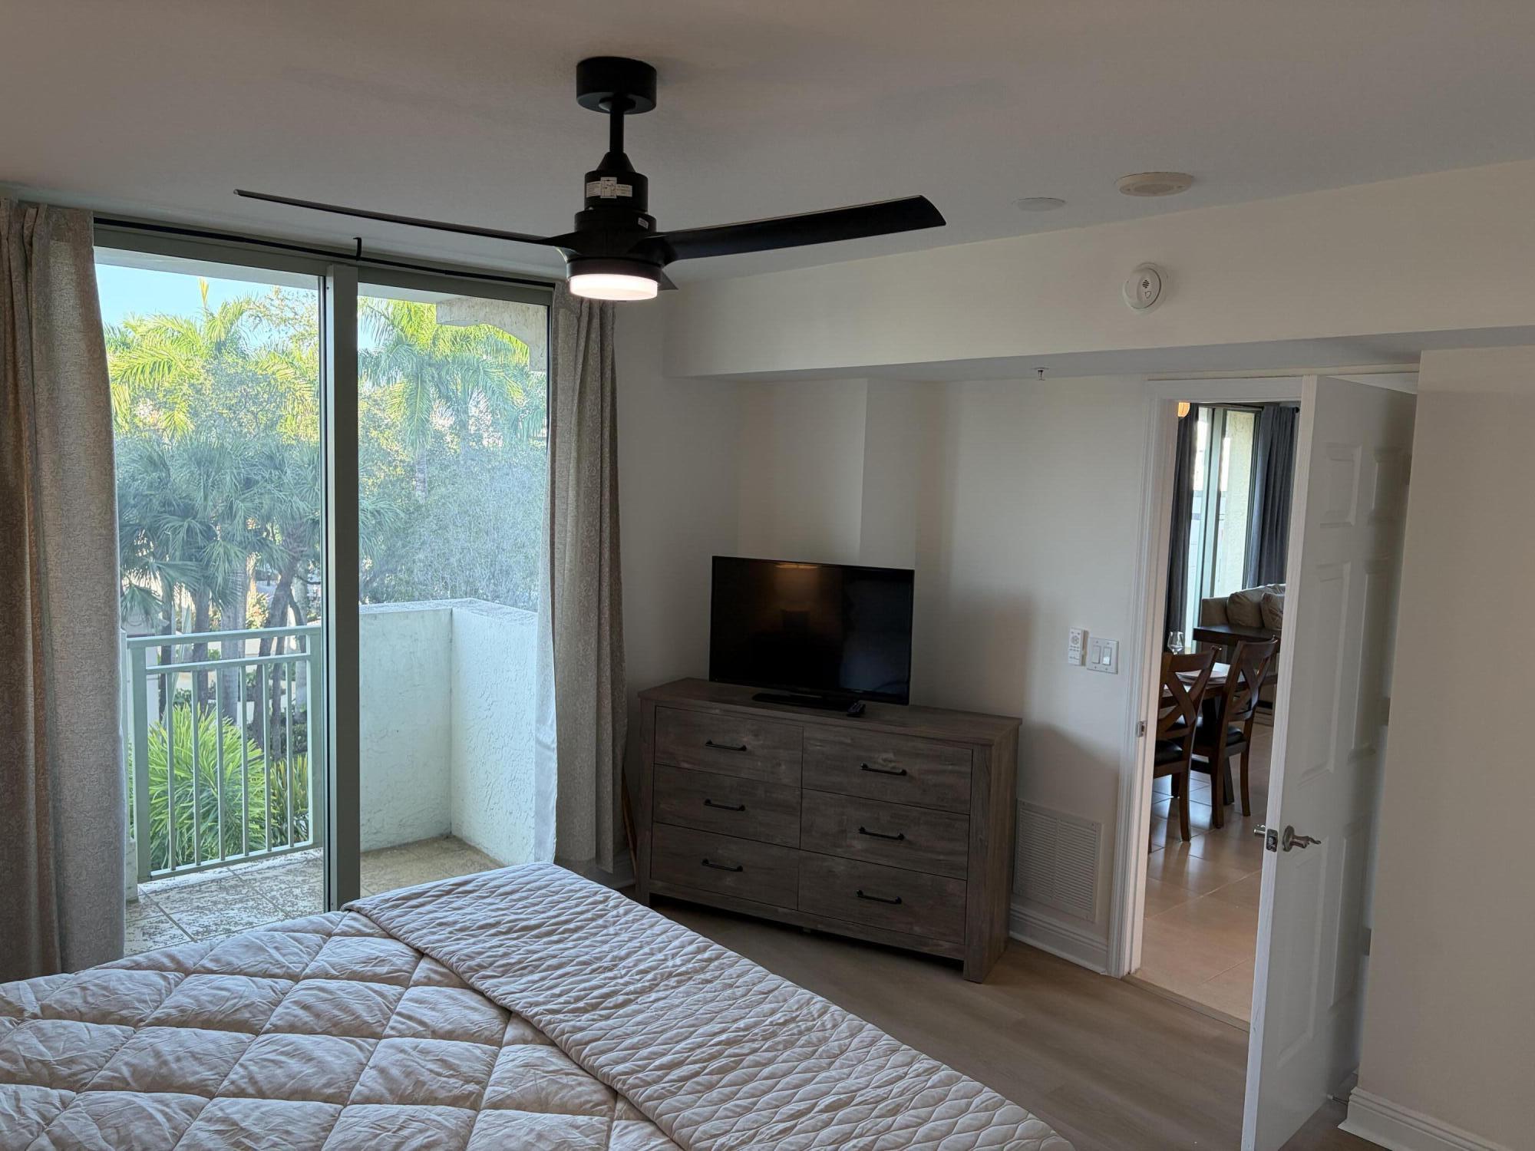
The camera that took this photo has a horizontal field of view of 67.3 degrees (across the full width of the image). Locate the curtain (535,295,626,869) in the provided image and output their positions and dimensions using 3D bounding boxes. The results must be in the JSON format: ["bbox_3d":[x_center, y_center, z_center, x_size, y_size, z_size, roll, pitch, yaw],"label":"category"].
[{"bbox_3d":[-0.751,0.057,4.674,0.411,2.402,0.118,-3,7,-42],"label":"curtain"}]

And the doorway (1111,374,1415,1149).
[{"bbox_3d":[1.344,0.456,3.590,0.941,2.177,0.969,-3,7,-42],"label":"doorway"}]

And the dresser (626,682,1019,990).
[{"bbox_3d":[0.213,0.964,4.650,1.489,0.887,0.422,5,6,26],"label":"dresser"}]

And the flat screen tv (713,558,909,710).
[{"bbox_3d":[0.169,0.234,4.680,0.870,0.556,0.180,4,6,23],"label":"flat screen tv"}]

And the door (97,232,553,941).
[{"bbox_3d":[-1.515,0.136,4.137,1.780,2.482,0.102,-3,7,-42],"label":"door"}]

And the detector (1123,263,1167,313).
[{"bbox_3d":[1.023,-0.781,3.128,0.045,0.131,0.131,-3,7,-42],"label":"detector"}]

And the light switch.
[{"bbox_3d":[1.232,0.294,4.235,0.015,0.121,0.124,-3,7,-42],"label":"light switch"}]

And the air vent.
[{"bbox_3d":[1.107,1.093,4.426,0.018,0.381,0.382,-3,7,-42],"label":"air vent"}]

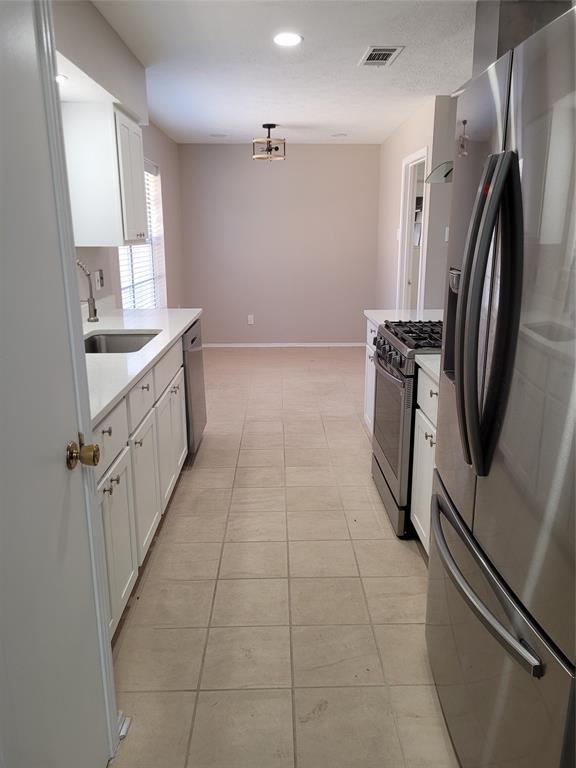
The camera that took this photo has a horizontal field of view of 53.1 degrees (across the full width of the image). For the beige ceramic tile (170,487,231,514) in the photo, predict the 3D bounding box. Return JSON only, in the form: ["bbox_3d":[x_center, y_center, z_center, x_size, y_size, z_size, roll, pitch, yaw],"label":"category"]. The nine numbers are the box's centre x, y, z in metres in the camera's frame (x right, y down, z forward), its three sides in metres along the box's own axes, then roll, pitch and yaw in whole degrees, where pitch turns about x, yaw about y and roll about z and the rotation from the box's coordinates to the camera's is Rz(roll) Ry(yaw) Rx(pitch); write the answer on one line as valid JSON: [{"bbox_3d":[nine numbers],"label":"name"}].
[{"bbox_3d":[-0.467,0.648,3.190,0.302,0.010,0.302,-1,15,-1],"label":"beige ceramic tile"}]

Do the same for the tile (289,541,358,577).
[{"bbox_3d":[0.154,0.789,2.597,0.299,0.010,0.299,-1,15,-1],"label":"tile"}]

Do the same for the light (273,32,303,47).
[{"bbox_3d":[0.000,-1.905,3.185,0.175,0.025,0.175,-1,15,-1],"label":"light"}]

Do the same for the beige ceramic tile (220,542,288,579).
[{"bbox_3d":[-0.150,0.801,2.610,0.302,0.012,0.302,-1,15,-1],"label":"beige ceramic tile"}]

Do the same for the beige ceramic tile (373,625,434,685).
[{"bbox_3d":[0.473,0.945,2.027,0.302,0.012,0.302,-1,15,-1],"label":"beige ceramic tile"}]

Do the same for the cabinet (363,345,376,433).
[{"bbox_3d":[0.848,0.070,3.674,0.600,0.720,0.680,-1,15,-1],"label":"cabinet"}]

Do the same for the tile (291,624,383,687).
[{"bbox_3d":[0.166,0.942,2.006,0.299,0.010,0.299,-1,15,-1],"label":"tile"}]

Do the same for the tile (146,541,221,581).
[{"bbox_3d":[-0.455,0.803,2.600,0.302,0.010,0.302,-1,15,-1],"label":"tile"}]

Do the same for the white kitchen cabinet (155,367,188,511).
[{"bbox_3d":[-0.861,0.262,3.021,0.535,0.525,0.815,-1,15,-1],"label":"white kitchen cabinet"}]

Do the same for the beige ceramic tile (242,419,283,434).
[{"bbox_3d":[-0.184,0.335,4.363,0.299,0.010,0.299,-1,15,-1],"label":"beige ceramic tile"}]

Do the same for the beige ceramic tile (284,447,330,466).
[{"bbox_3d":[0.132,0.486,3.789,0.302,0.010,0.302,-1,15,-1],"label":"beige ceramic tile"}]

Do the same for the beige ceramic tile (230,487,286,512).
[{"bbox_3d":[-0.161,0.642,3.179,0.301,0.012,0.300,-1,15,-1],"label":"beige ceramic tile"}]

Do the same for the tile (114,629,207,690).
[{"bbox_3d":[-0.444,0.957,2.010,0.302,0.010,0.302,-1,15,-1],"label":"tile"}]

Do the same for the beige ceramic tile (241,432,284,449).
[{"bbox_3d":[-0.179,0.412,4.079,0.302,0.010,0.302,-1,15,-1],"label":"beige ceramic tile"}]

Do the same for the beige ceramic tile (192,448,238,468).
[{"bbox_3d":[-0.476,0.492,3.761,0.301,0.012,0.300,-1,15,-1],"label":"beige ceramic tile"}]

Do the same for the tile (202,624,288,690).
[{"bbox_3d":[-0.139,0.955,2.018,0.302,0.012,0.302,-1,15,-1],"label":"tile"}]

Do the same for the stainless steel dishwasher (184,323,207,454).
[{"bbox_3d":[-0.878,0.035,3.752,0.600,0.840,0.600,-1,15,-1],"label":"stainless steel dishwasher"}]

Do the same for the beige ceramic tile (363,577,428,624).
[{"bbox_3d":[0.464,0.866,2.310,0.301,0.012,0.300,-1,15,-1],"label":"beige ceramic tile"}]

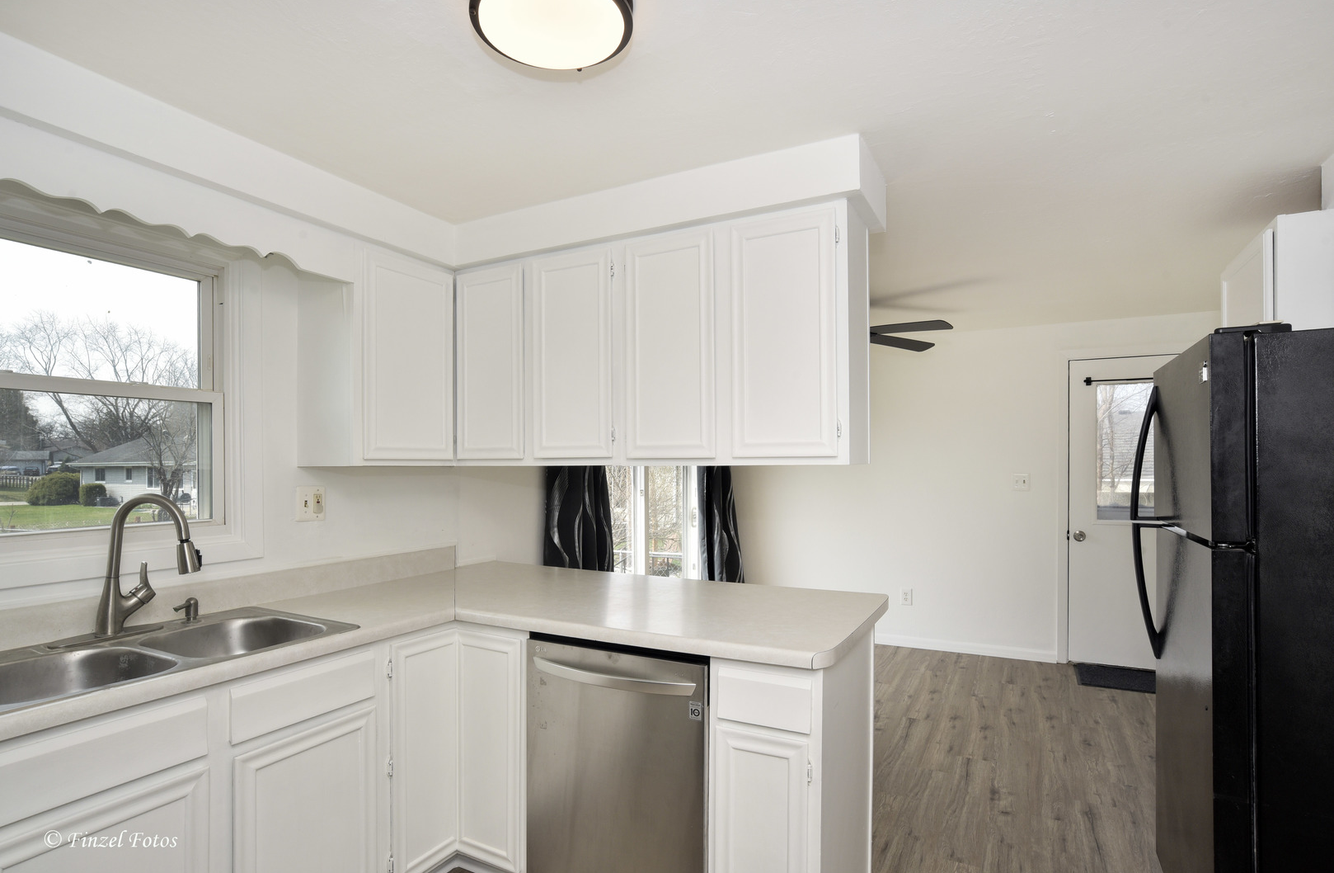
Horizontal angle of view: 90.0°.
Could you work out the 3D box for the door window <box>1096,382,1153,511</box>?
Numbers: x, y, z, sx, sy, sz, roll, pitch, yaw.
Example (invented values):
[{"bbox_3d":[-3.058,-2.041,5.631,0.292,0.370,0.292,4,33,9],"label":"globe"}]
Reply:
[{"bbox_3d":[3.150,0.088,4.390,0.560,0.900,0.050,-1,-2,28],"label":"door window"}]

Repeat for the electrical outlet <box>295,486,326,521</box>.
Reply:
[{"bbox_3d":[-1.310,0.248,2.455,0.014,0.121,0.118,-1,-2,28],"label":"electrical outlet"}]

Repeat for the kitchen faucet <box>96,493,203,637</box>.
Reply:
[{"bbox_3d":[-1.415,0.350,1.832,0.270,0.385,0.145,0,-2,13],"label":"kitchen faucet"}]

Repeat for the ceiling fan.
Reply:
[{"bbox_3d":[1.040,-0.615,3.880,1.270,0.360,1.270,-1,-2,28],"label":"ceiling fan"}]

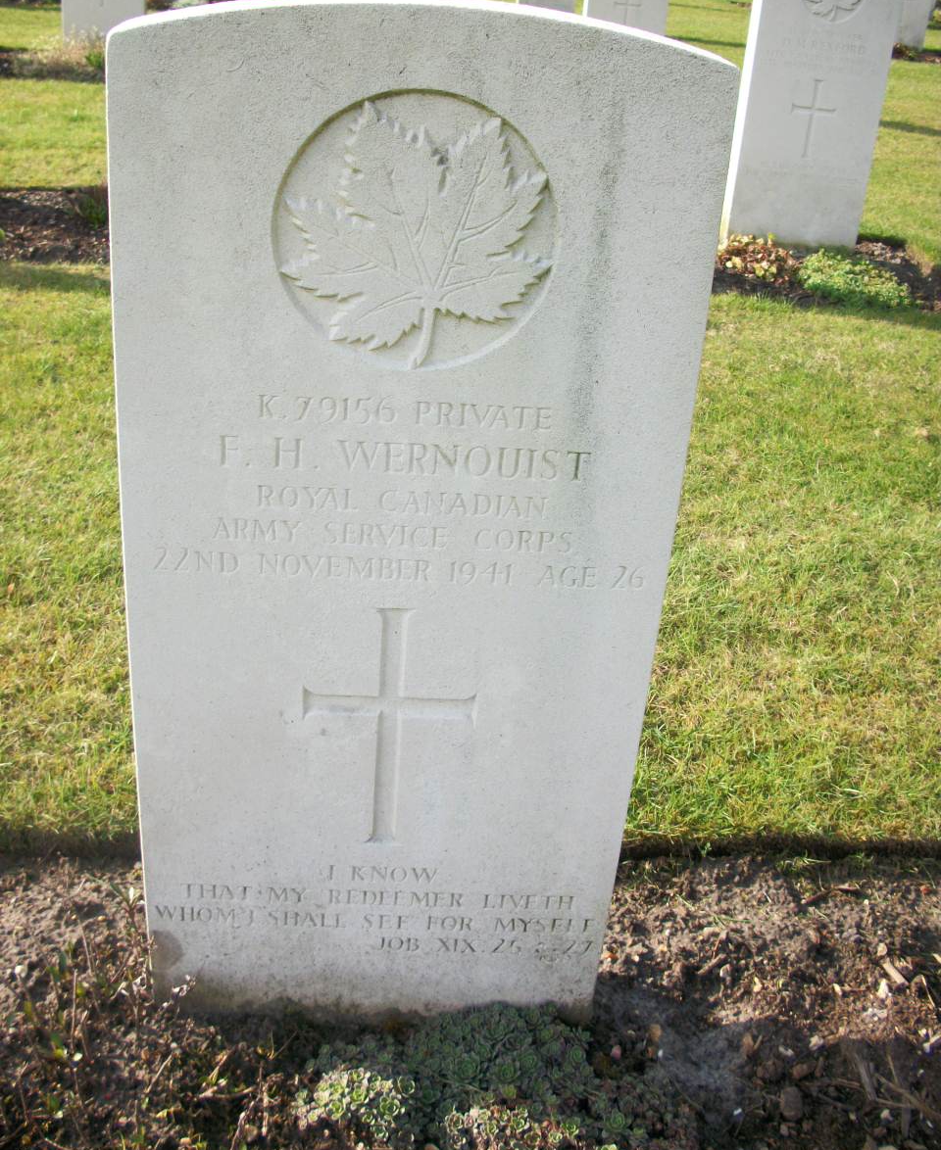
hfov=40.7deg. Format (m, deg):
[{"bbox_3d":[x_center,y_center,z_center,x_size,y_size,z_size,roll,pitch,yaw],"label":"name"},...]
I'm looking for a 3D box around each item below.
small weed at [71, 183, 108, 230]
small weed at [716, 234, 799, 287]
[{"bbox_3d":[-0.940,-0.930,3.197,0.140,0.105,0.130,3,27,-3],"label":"small weed"},{"bbox_3d":[0.718,-0.789,3.186,0.235,0.095,0.220,3,27,-3],"label":"small weed"}]

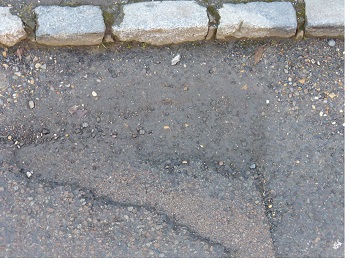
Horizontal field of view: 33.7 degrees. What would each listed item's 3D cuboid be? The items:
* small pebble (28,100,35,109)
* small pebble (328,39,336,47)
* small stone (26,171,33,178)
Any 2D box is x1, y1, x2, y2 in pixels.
[{"bbox_3d":[-0.397,-0.076,1.597,0.014,0.012,0.021,-7,62,-4],"label":"small pebble"},{"bbox_3d":[0.461,-0.261,1.694,0.020,0.014,0.021,0,62,0],"label":"small pebble"},{"bbox_3d":[-0.378,0.109,1.499,0.013,0.011,0.016,-13,63,-7],"label":"small stone"}]

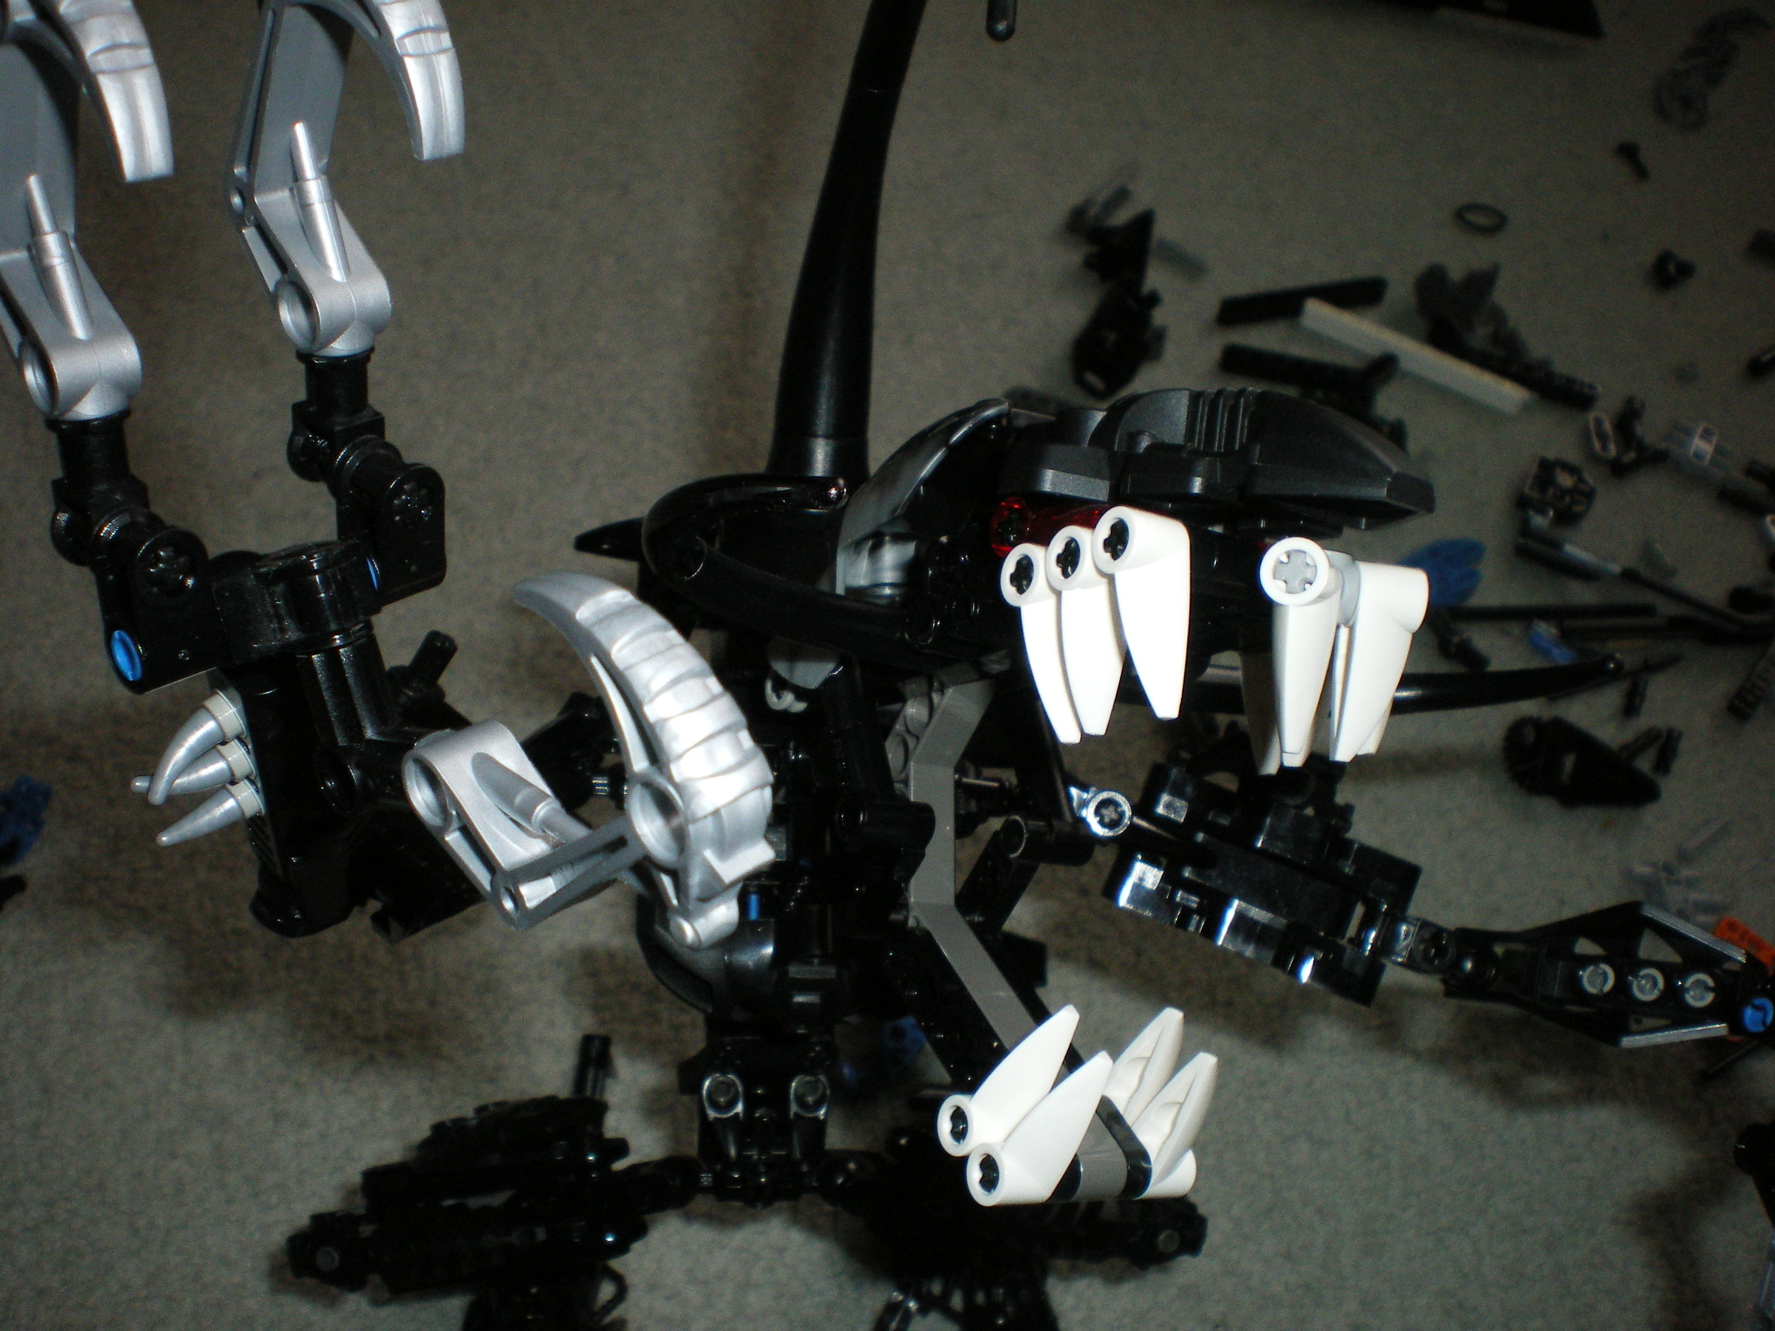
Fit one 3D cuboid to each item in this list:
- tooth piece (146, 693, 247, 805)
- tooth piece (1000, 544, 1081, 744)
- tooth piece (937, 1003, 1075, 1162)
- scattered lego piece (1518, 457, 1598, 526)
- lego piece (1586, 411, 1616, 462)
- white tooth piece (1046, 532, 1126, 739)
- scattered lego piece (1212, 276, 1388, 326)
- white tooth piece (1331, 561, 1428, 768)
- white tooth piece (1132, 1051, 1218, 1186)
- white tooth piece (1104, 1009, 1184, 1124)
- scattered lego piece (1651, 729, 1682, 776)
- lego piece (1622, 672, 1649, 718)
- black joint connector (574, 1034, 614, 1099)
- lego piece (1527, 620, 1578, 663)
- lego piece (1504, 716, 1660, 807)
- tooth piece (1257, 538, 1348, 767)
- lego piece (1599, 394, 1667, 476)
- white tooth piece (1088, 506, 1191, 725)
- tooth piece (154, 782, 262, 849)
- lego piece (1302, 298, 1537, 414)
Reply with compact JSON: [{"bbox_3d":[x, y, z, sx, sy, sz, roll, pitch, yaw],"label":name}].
[{"bbox_3d":[-0.080,0.010,0.212,0.014,0.007,0.005,-38,13,-14],"label":"tooth piece"},{"bbox_3d":[0.019,-0.002,0.219,0.008,0.007,0.023,7,75,-34],"label":"tooth piece"},{"bbox_3d":[0.015,0.051,0.226,0.008,0.023,0.007,9,31,-36],"label":"tooth piece"},{"bbox_3d":[0.213,-0.055,0.588,0.023,0.013,0.021,11,45,10],"label":"scattered lego piece"},{"bbox_3d":[0.257,-0.083,0.665,0.008,0.008,0.020,6,45,3],"label":"lego piece"},{"bbox_3d":[0.023,-0.004,0.214,0.008,0.023,0.007,7,-3,-34],"label":"white tooth piece"},{"bbox_3d":[0.161,-0.142,0.719,0.068,0.008,0.008,-10,46,-14],"label":"scattered lego piece"},{"bbox_3d":[0.054,0.000,0.203,0.008,0.025,0.008,-1,15,-12],"label":"white tooth piece"},{"bbox_3d":[0.037,0.058,0.233,0.008,0.025,0.008,3,36,-29],"label":"white tooth piece"},{"bbox_3d":[0.034,0.053,0.238,0.008,0.025,0.008,3,36,-29],"label":"white tooth piece"},{"bbox_3d":[0.216,0.024,0.513,0.005,0.005,0.016,22,48,20],"label":"scattered lego piece"},{"bbox_3d":[0.232,0.009,0.572,0.005,0.005,0.016,20,47,16],"label":"lego piece"},{"bbox_3d":[-0.053,0.072,0.332,0.005,0.005,0.013,14,81,1],"label":"black joint connector"},{"bbox_3d":[0.211,-0.007,0.586,0.008,0.007,0.017,-19,49,-21],"label":"lego piece"},{"bbox_3d":[0.205,0.028,0.546,0.044,0.012,0.023,8,45,5],"label":"lego piece"},{"bbox_3d":[0.045,-0.002,0.204,0.008,0.025,0.008,3,0,15],"label":"tooth piece"},{"bbox_3d":[0.247,-0.076,0.610,0.021,0.011,0.026,13,46,12],"label":"lego piece"},{"bbox_3d":[0.029,-0.006,0.208,0.008,0.025,0.008,-1,0,-30],"label":"white tooth piece"},{"bbox_3d":[-0.081,0.018,0.220,0.014,0.006,0.005,-26,50,-14],"label":"tooth piece"},{"bbox_3d":[0.198,-0.116,0.695,0.092,0.008,0.008,29,50,23],"label":"lego piece"}]

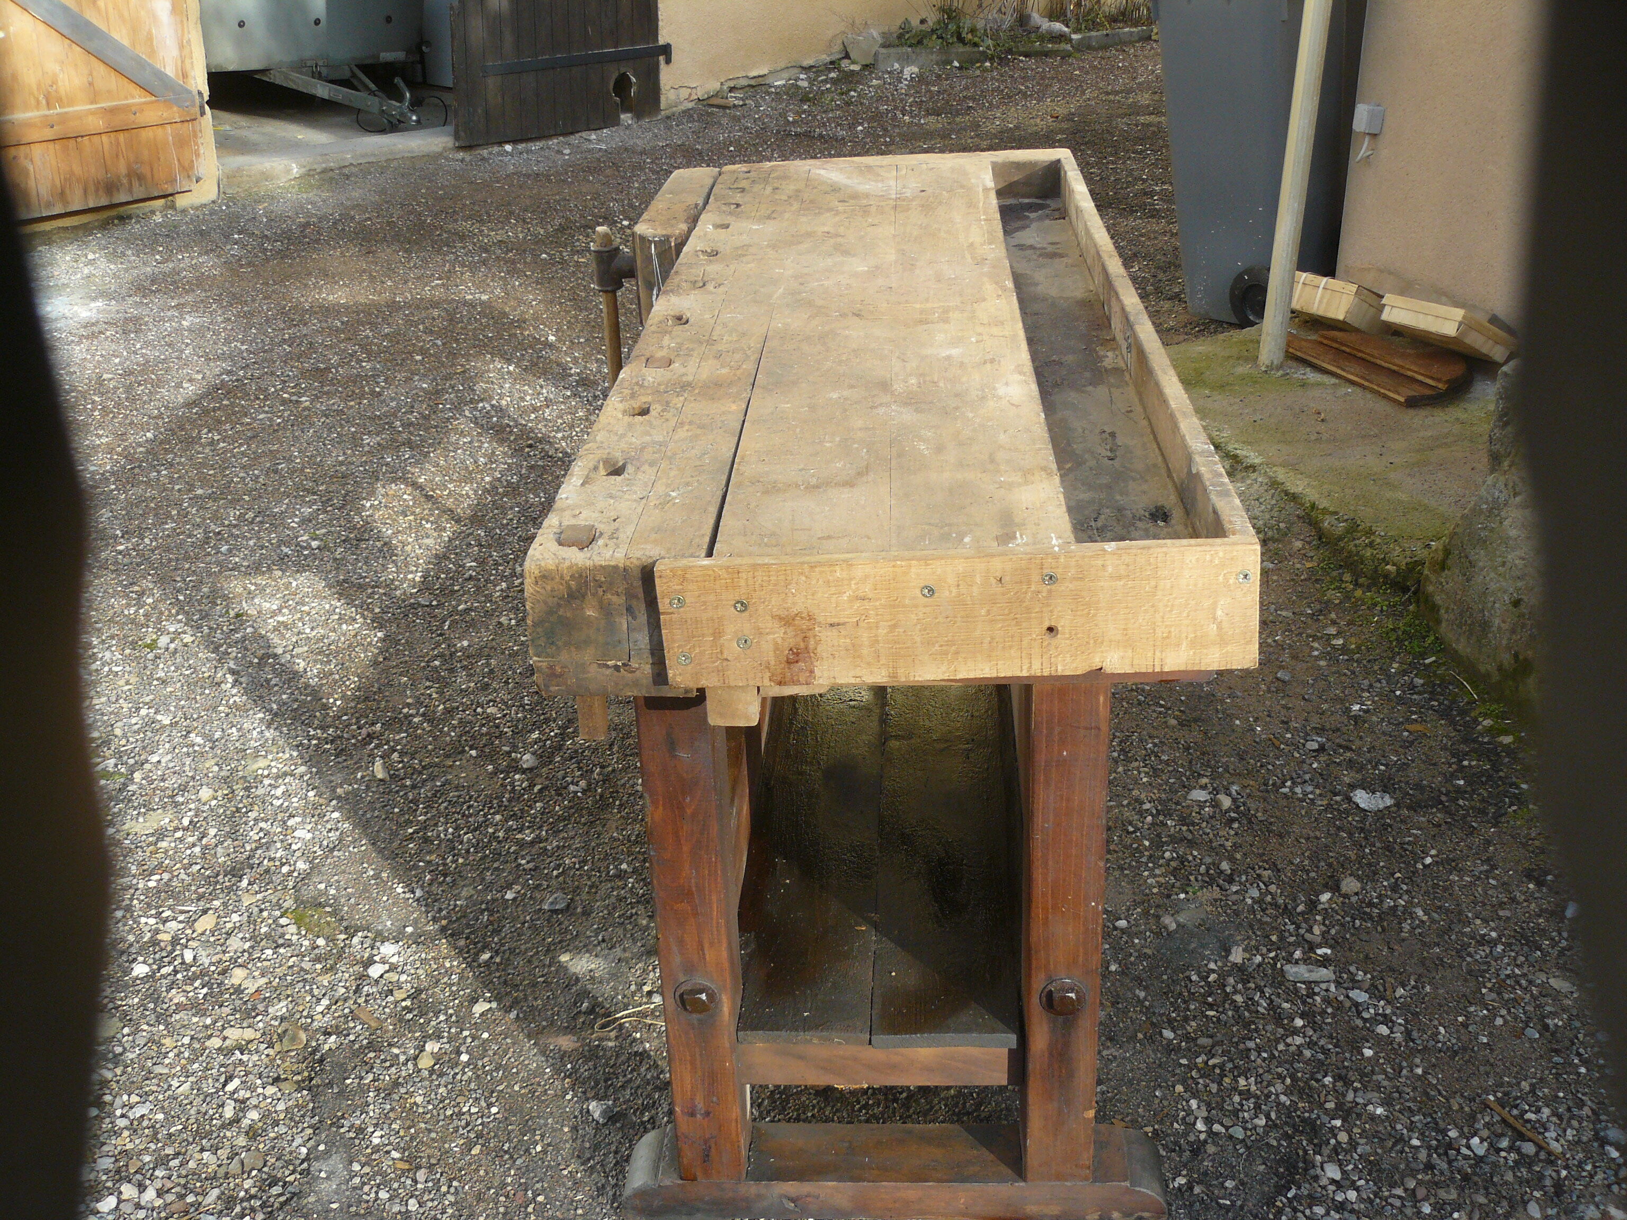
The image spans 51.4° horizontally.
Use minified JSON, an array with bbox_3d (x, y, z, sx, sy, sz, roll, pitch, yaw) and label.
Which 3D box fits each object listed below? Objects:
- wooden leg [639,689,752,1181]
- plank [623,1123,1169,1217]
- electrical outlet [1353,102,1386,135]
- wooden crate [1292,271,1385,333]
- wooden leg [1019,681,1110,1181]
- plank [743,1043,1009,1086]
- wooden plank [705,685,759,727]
[{"bbox_3d":[-0.123,0.343,1.818,0.070,0.632,0.087,-1,25,3],"label":"wooden leg"},{"bbox_3d":[0.092,0.648,1.954,0.617,0.055,0.090,-1,25,3],"label":"plank"},{"bbox_3d":[1.609,-1.421,4.895,0.052,0.080,0.078,-11,26,-16],"label":"electrical outlet"},{"bbox_3d":[1.394,-0.809,4.515,0.193,0.098,0.295,17,10,-31],"label":"wooden crate"},{"bbox_3d":[0.264,0.334,1.794,0.073,0.632,0.087,-1,25,3],"label":"wooden leg"},{"bbox_3d":[0.077,0.493,1.881,0.316,0.056,0.040,-1,25,3],"label":"plank"},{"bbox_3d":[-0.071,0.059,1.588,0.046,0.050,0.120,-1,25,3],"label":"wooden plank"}]

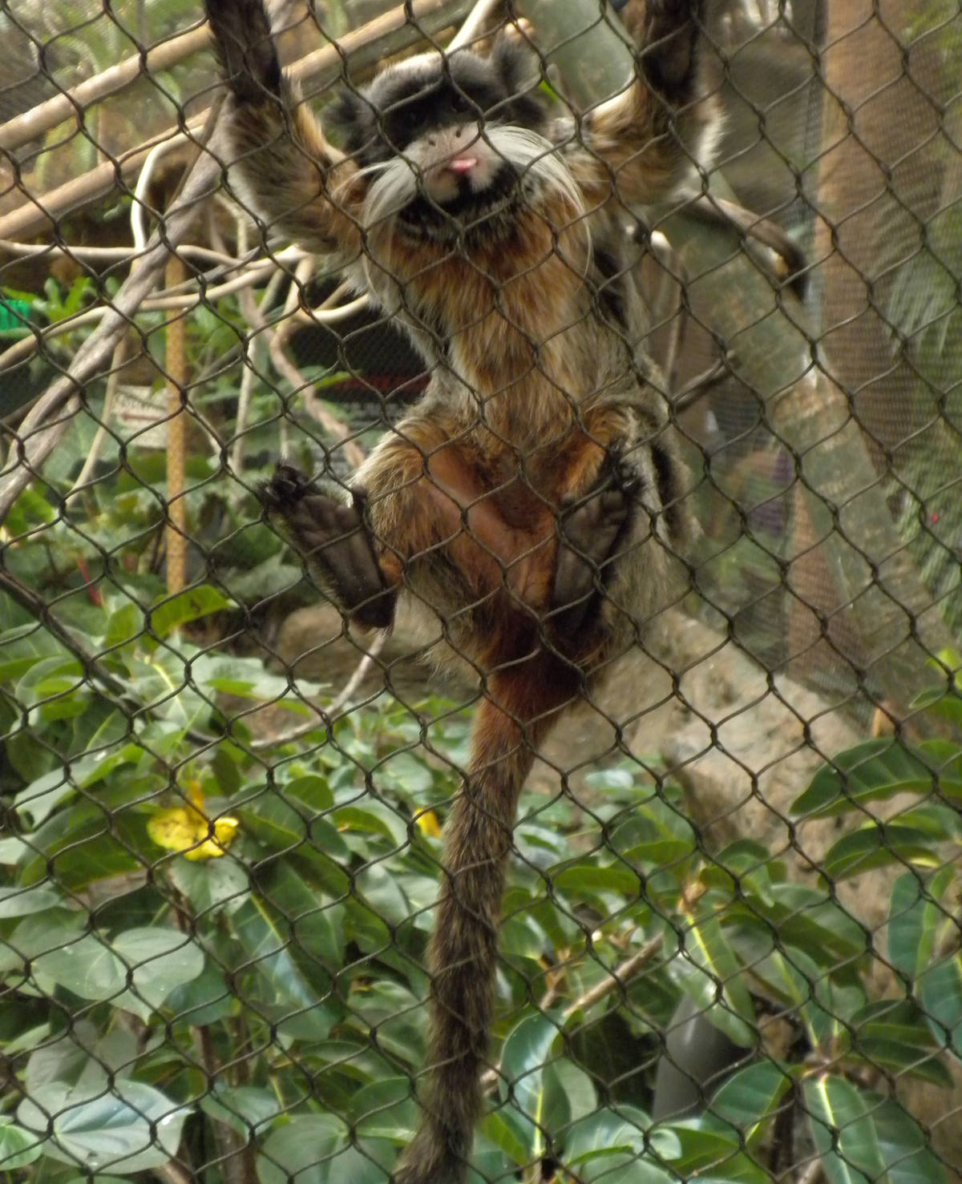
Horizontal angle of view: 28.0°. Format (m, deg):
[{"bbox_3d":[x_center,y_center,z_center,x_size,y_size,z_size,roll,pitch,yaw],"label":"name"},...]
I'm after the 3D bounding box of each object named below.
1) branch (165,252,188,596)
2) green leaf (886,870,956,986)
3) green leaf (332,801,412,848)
[{"bbox_3d":[-0.348,-0.195,2.200,0.024,0.410,0.024,0,7,-8],"label":"branch"},{"bbox_3d":[0.317,0.241,1.400,0.040,0.085,0.026,14,7,11],"label":"green leaf"},{"bbox_3d":[-0.085,0.181,1.500,0.064,0.034,0.036,24,12,5],"label":"green leaf"}]

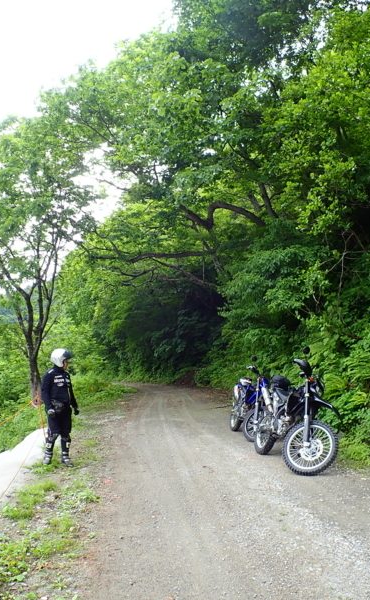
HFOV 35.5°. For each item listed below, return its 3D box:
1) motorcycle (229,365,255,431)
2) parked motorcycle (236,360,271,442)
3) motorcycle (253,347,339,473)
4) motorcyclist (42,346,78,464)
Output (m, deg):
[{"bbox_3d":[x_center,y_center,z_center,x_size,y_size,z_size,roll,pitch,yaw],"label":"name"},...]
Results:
[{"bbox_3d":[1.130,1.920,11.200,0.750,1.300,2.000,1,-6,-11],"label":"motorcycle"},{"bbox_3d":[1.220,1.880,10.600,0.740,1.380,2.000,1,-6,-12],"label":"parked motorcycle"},{"bbox_3d":[1.470,1.510,7.850,0.760,1.450,2.050,2,-6,-16],"label":"motorcycle"},{"bbox_3d":[-1.770,1.530,8.200,0.400,1.690,0.580,-5,-8,42],"label":"motorcyclist"}]

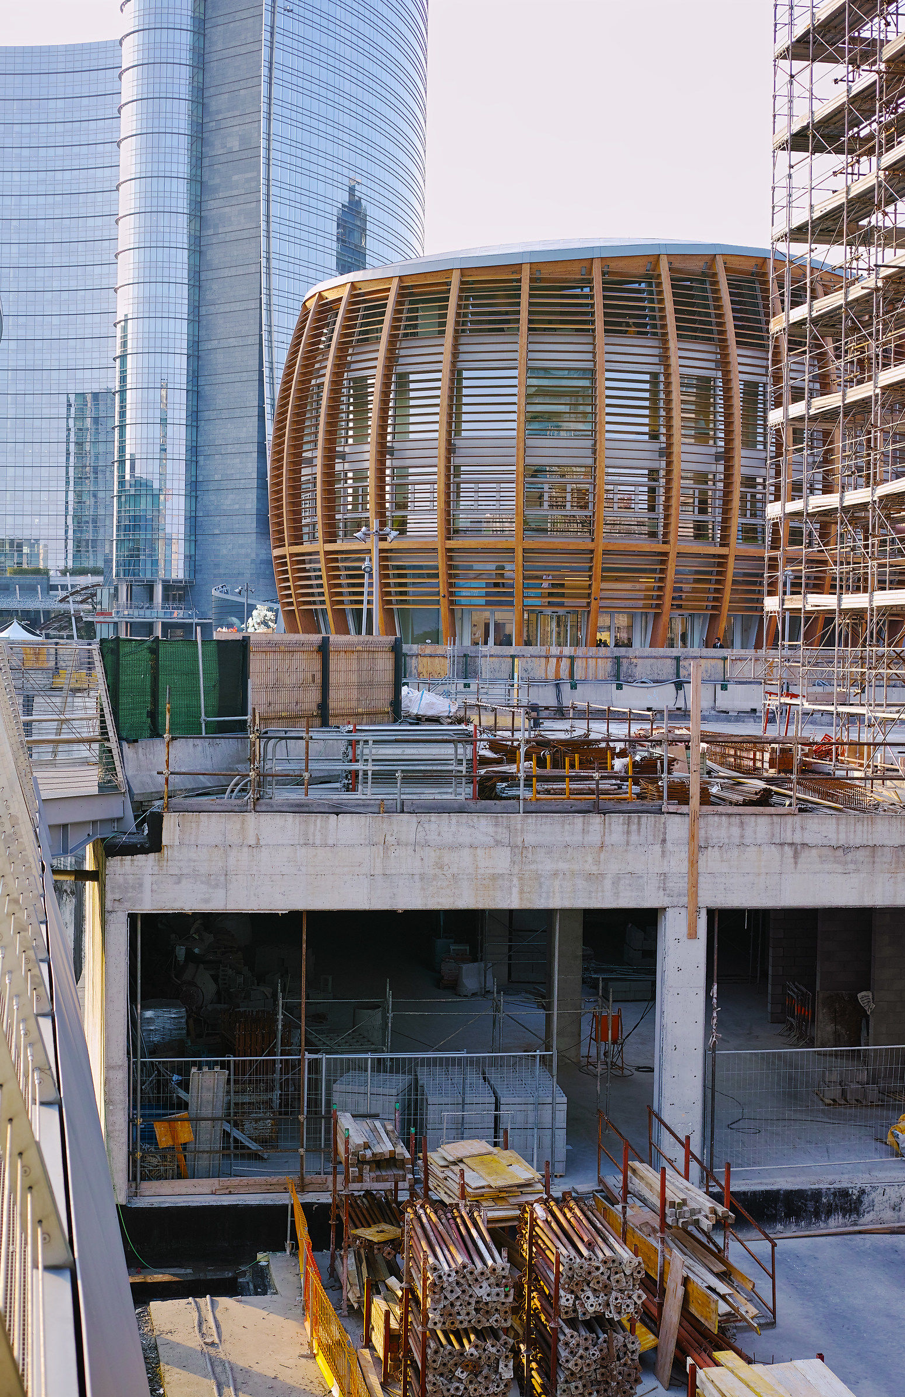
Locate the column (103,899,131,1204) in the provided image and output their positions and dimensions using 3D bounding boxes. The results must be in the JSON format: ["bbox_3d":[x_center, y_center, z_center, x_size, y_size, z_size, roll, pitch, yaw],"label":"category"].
[{"bbox_3d":[-4.822,5.139,25.108,0.337,4.280,0.500,1,3,-7],"label":"column"}]

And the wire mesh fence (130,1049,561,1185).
[{"bbox_3d":[-1.577,6.292,25.895,6.279,2.000,0.150,1,3,-7],"label":"wire mesh fence"}]

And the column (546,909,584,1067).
[{"bbox_3d":[2.150,4.768,33.362,0.592,4.300,0.580,1,3,-7],"label":"column"}]

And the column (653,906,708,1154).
[{"bbox_3d":[3.389,5.220,26.174,0.621,4.280,0.520,1,3,-7],"label":"column"}]

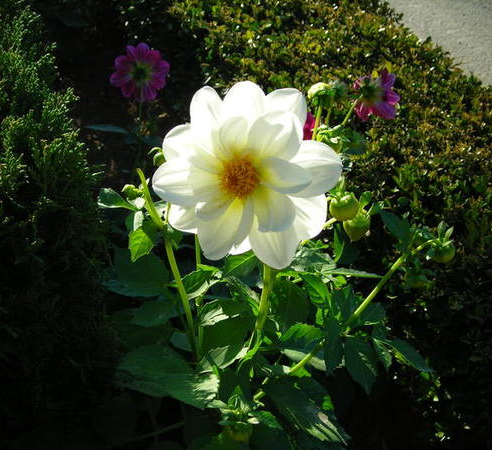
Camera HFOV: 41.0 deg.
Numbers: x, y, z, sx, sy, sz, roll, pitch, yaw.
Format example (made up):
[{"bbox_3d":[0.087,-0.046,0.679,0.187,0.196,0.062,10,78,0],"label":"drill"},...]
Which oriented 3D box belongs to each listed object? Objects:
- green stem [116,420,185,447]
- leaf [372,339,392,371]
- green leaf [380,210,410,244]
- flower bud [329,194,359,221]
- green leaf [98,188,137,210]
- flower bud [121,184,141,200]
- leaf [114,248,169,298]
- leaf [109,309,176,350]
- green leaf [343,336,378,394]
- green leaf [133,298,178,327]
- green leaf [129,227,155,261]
[{"bbox_3d":[-0.093,0.203,0.640,0.070,0.006,0.006,-21,0,12],"label":"green stem"},{"bbox_3d":[0.114,0.108,0.550,0.017,0.023,0.014,0,35,0],"label":"leaf"},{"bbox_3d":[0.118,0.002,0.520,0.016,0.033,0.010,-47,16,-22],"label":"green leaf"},{"bbox_3d":[0.074,-0.013,0.500,0.022,0.020,0.021,0,35,0],"label":"flower bud"},{"bbox_3d":[-0.101,-0.020,0.515,0.028,0.008,0.018,9,41,-21],"label":"green leaf"},{"bbox_3d":[-0.084,-0.024,0.480,0.014,0.012,0.013,0,35,0],"label":"flower bud"},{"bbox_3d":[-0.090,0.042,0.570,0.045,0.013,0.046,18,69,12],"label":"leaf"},{"bbox_3d":[-0.091,0.092,0.580,0.056,0.020,0.037,0,35,0],"label":"leaf"},{"bbox_3d":[0.094,0.115,0.540,0.029,0.046,0.017,0,35,0],"label":"green leaf"},{"bbox_3d":[-0.087,0.084,0.630,0.049,0.009,0.026,-20,40,-37],"label":"green leaf"},{"bbox_3d":[-0.083,0.014,0.522,0.019,0.007,0.027,7,79,7],"label":"green leaf"}]

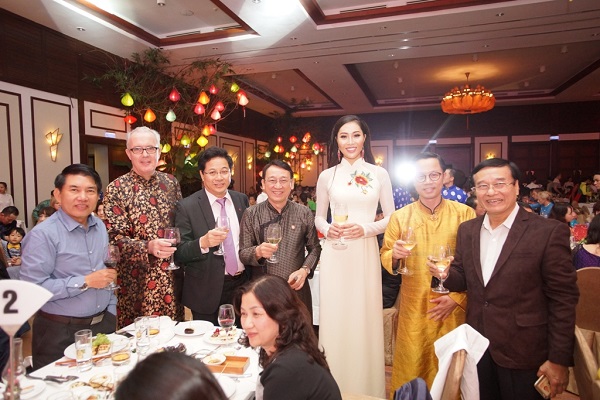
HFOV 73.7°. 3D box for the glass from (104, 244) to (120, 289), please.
[{"bbox_3d":[-0.821,0.298,1.760,0.068,0.192,0.068,3,3,0],"label":"glass"}]

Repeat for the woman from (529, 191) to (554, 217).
[{"bbox_3d":[4.095,0.462,6.732,0.750,1.220,0.500,-2,3,-16],"label":"woman"}]

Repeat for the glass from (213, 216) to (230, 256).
[{"bbox_3d":[-0.378,0.176,1.940,0.070,0.188,0.070,9,7,0],"label":"glass"}]

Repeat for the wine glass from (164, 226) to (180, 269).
[{"bbox_3d":[-0.576,0.221,1.810,0.070,0.190,0.070,1,3,0],"label":"wine glass"}]

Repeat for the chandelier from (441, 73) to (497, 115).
[{"bbox_3d":[4.788,-3.064,11.400,1.420,1.100,1.420,-1,3,0],"label":"chandelier"}]

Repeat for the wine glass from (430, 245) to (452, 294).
[{"bbox_3d":[0.577,0.281,1.620,0.068,0.191,0.068,2,3,0],"label":"wine glass"}]

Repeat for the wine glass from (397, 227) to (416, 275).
[{"bbox_3d":[0.455,0.213,1.690,0.066,0.200,0.066,3,7,0],"label":"wine glass"}]

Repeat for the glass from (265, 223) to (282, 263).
[{"bbox_3d":[-0.125,0.207,1.940,0.070,0.188,0.070,4,5,0],"label":"glass"}]

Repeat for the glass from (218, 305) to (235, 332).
[{"bbox_3d":[-0.316,0.549,1.740,0.074,0.185,0.074,-1,3,0],"label":"glass"}]

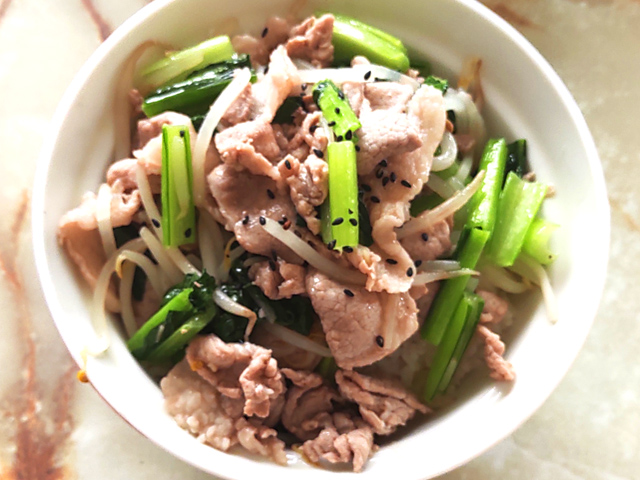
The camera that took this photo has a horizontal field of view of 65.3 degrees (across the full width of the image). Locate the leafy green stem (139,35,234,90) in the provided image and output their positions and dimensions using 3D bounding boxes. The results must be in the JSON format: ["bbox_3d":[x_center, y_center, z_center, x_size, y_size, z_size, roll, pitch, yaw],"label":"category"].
[{"bbox_3d":[-0.054,-0.073,0.206,0.038,0.007,0.010,-24,94,-7],"label":"leafy green stem"}]

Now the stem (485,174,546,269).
[{"bbox_3d":[0.072,-0.007,0.184,0.012,0.006,0.033,20,84,13],"label":"stem"}]

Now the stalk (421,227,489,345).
[{"bbox_3d":[0.049,0.016,0.180,0.007,0.005,0.043,25,87,12],"label":"stalk"}]

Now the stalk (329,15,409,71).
[{"bbox_3d":[0.018,-0.082,0.208,0.037,0.009,0.012,25,93,8],"label":"stalk"}]

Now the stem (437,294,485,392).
[{"bbox_3d":[0.048,0.037,0.178,0.008,0.006,0.036,20,88,12],"label":"stem"}]

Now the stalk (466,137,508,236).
[{"bbox_3d":[0.061,-0.019,0.184,0.008,0.006,0.036,14,77,11],"label":"stalk"}]

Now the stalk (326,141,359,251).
[{"bbox_3d":[0.008,-0.015,0.172,0.010,0.007,0.037,-1,73,1],"label":"stalk"}]

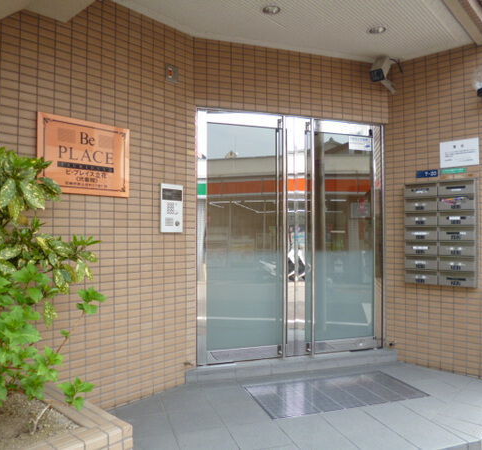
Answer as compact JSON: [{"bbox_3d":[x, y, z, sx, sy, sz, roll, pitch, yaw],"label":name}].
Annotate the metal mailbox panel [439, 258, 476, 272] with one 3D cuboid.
[{"bbox_3d":[1.719,0.312,3.305,0.262,0.117,0.050,-1,-2,41],"label":"metal mailbox panel"}]

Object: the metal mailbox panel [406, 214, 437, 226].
[{"bbox_3d":[1.529,-0.043,3.526,0.262,0.109,0.030,-1,-2,41],"label":"metal mailbox panel"}]

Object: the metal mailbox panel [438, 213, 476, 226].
[{"bbox_3d":[1.733,-0.050,3.346,0.270,0.115,0.030,-1,-2,41],"label":"metal mailbox panel"}]

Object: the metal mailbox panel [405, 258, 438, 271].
[{"bbox_3d":[1.526,0.326,3.519,0.262,0.112,0.030,-1,-2,41],"label":"metal mailbox panel"}]

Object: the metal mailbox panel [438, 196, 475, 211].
[{"bbox_3d":[1.719,-0.165,3.316,0.262,0.117,0.050,-1,-2,41],"label":"metal mailbox panel"}]

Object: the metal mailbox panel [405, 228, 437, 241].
[{"bbox_3d":[1.528,0.081,3.524,0.262,0.110,0.030,-1,-2,41],"label":"metal mailbox panel"}]

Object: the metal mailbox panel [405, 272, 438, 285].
[{"bbox_3d":[1.520,0.435,3.477,0.262,0.117,0.050,-1,-2,41],"label":"metal mailbox panel"}]

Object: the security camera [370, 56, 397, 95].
[{"bbox_3d":[1.238,-1.241,3.578,0.116,0.318,0.290,-1,40,37],"label":"security camera"}]

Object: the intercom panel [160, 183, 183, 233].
[{"bbox_3d":[-0.513,-0.121,3.041,0.030,0.349,0.204,-1,-2,43],"label":"intercom panel"}]

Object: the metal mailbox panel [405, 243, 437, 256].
[{"bbox_3d":[1.520,0.197,3.483,0.262,0.117,0.050,-1,-2,41],"label":"metal mailbox panel"}]

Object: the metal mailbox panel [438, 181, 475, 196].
[{"bbox_3d":[1.719,-0.285,3.319,0.262,0.117,0.050,-1,-2,41],"label":"metal mailbox panel"}]

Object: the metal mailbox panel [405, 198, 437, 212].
[{"bbox_3d":[1.520,-0.161,3.492,0.262,0.117,0.050,-1,-2,41],"label":"metal mailbox panel"}]

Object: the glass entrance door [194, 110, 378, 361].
[{"bbox_3d":[0.467,0.099,3.522,1.707,2.011,0.110,0,-1,-18],"label":"glass entrance door"}]

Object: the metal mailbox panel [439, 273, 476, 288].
[{"bbox_3d":[1.719,0.431,3.302,0.262,0.117,0.050,-1,-2,41],"label":"metal mailbox panel"}]

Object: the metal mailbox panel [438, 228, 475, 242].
[{"bbox_3d":[1.732,0.073,3.344,0.270,0.109,0.030,-1,-2,41],"label":"metal mailbox panel"}]

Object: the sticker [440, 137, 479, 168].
[{"bbox_3d":[1.769,-0.582,3.371,0.283,0.213,0.010,-1,-2,41],"label":"sticker"}]

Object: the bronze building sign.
[{"bbox_3d":[-0.956,-0.412,2.572,0.020,0.455,0.588,-1,-2,43],"label":"bronze building sign"}]

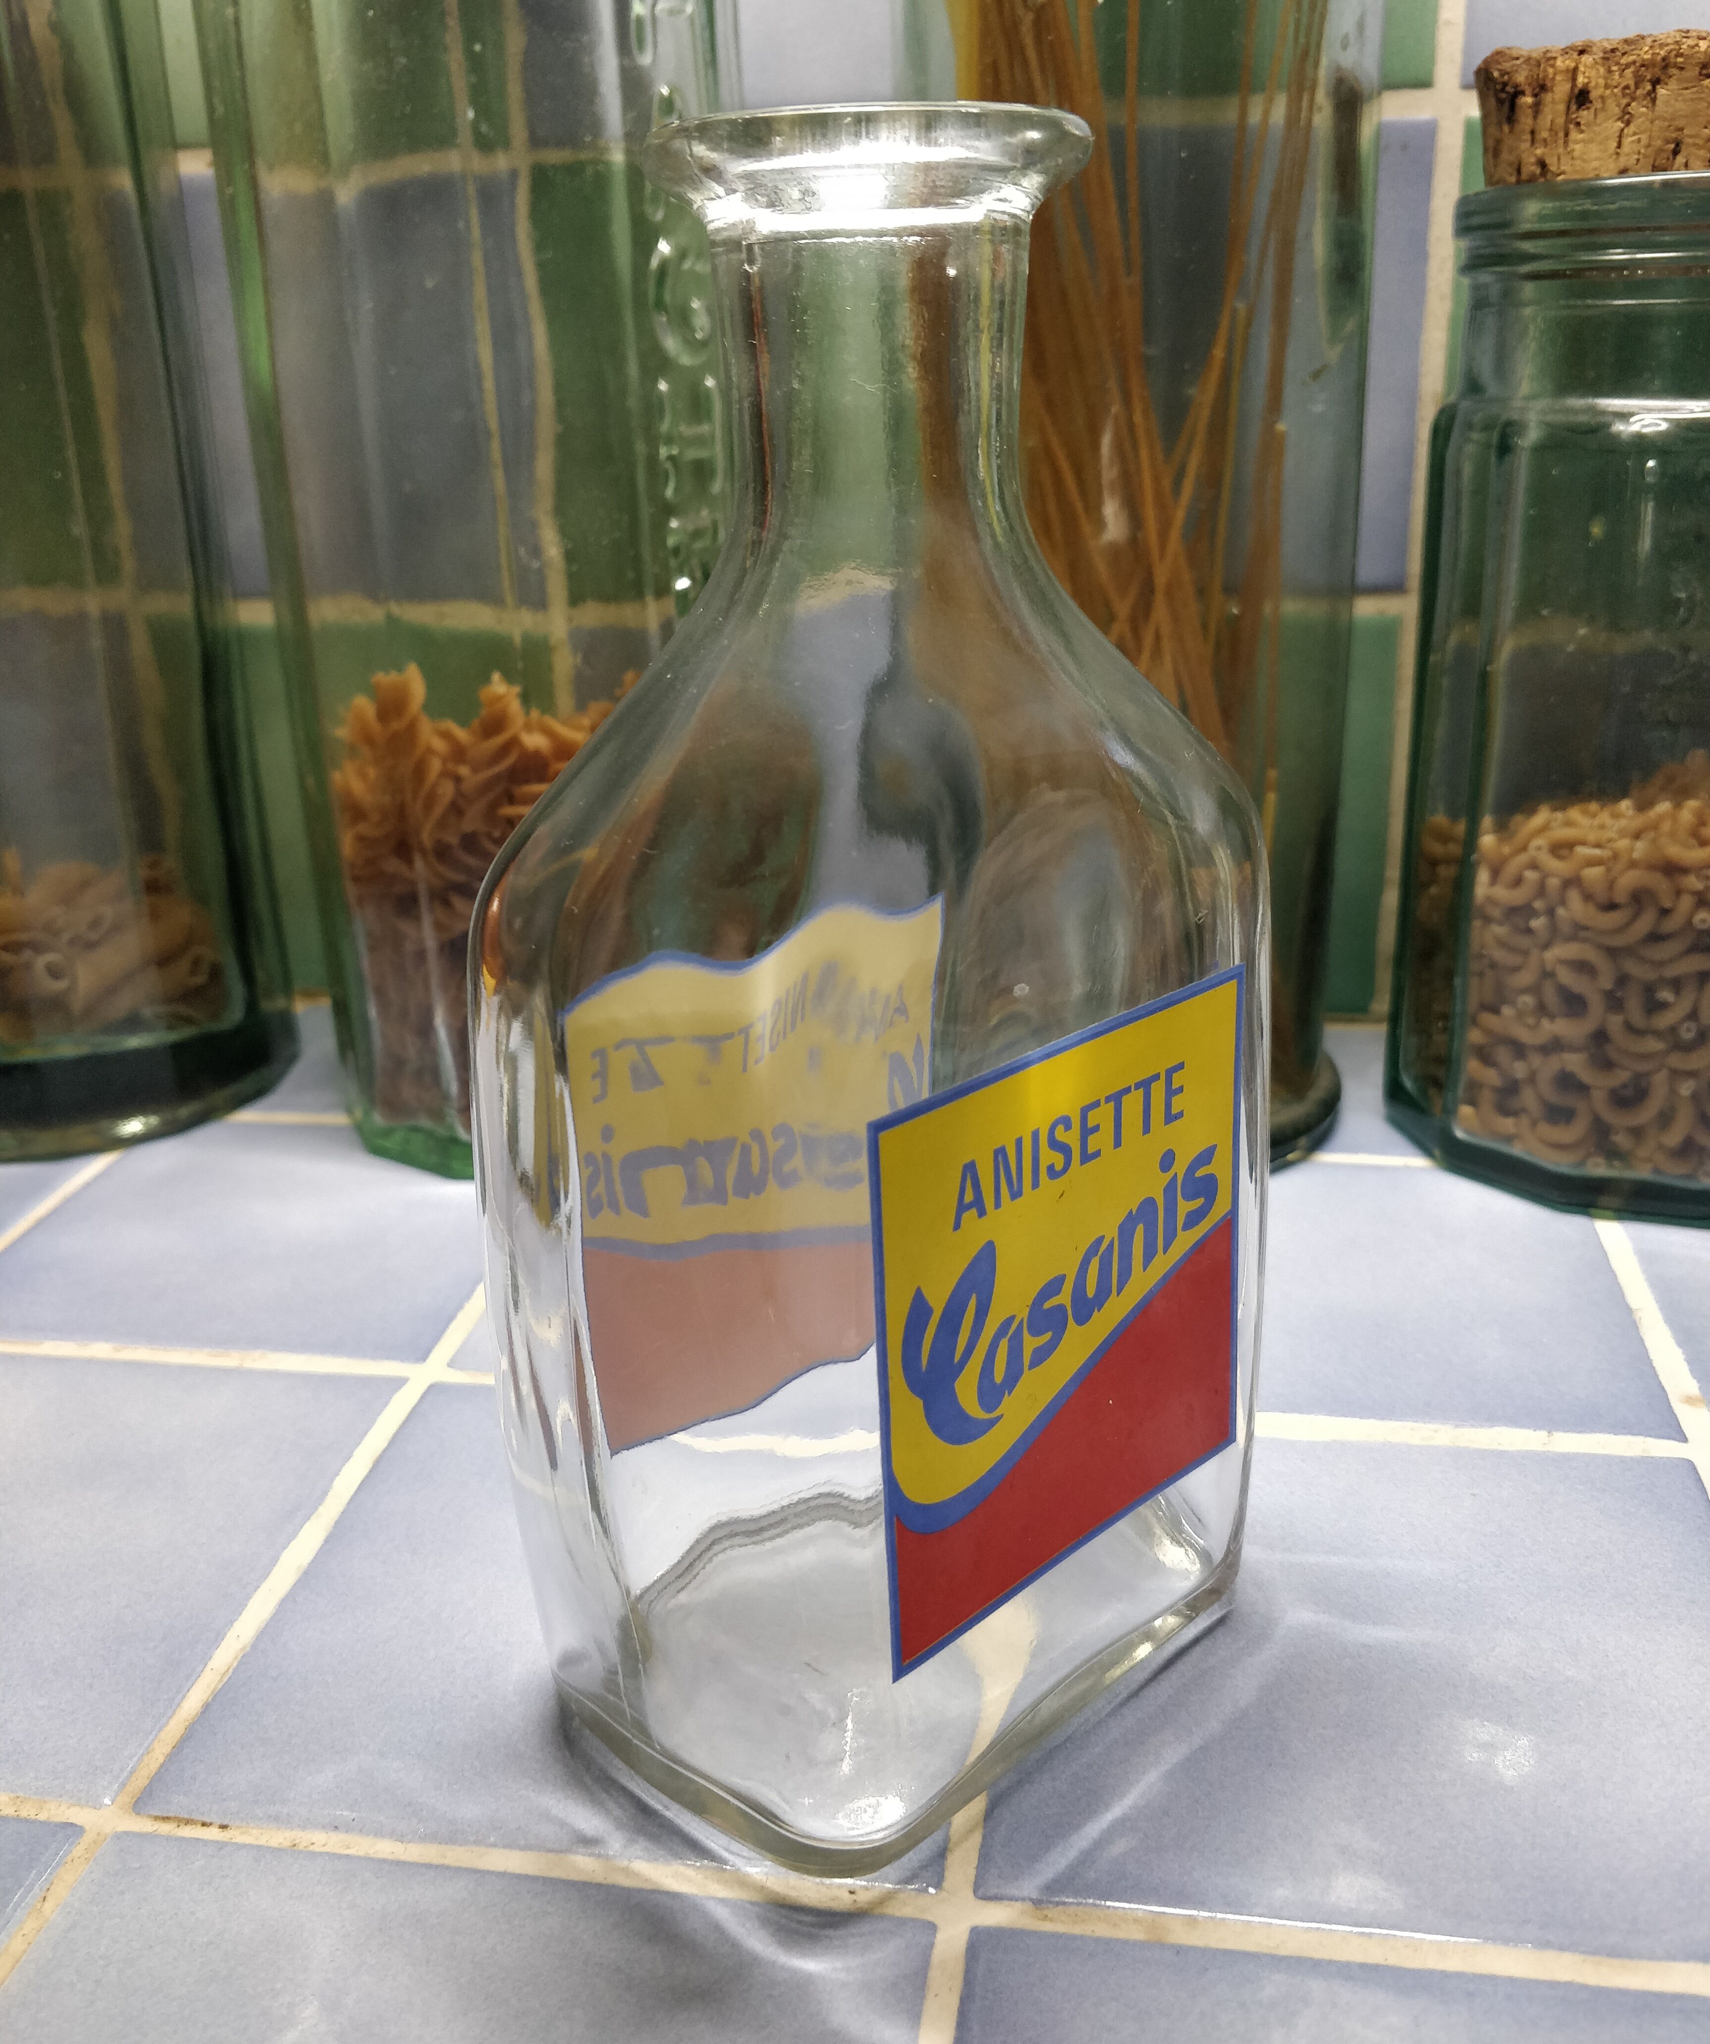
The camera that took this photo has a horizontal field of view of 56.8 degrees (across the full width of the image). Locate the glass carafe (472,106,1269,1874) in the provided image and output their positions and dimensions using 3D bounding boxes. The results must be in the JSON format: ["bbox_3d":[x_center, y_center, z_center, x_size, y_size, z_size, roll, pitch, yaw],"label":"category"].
[{"bbox_3d":[0.004,-0.006,0.210,0.100,0.194,0.074,-19,27,-38],"label":"glass carafe"}]

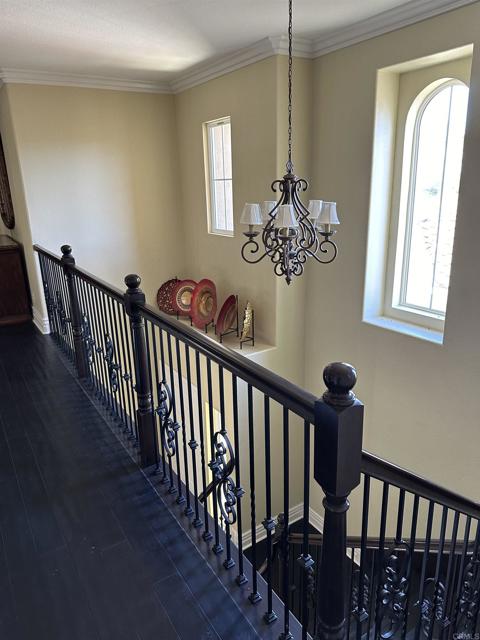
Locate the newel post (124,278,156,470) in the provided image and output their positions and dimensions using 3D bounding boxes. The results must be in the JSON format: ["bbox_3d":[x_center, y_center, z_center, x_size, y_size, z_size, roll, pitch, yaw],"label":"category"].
[{"bbox_3d":[-0.564,0.317,2.583,0.091,1.182,0.091,-11,19,-30],"label":"newel post"}]

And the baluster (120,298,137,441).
[{"bbox_3d":[-0.737,0.349,2.884,0.037,0.962,0.037,-11,19,-30],"label":"baluster"}]

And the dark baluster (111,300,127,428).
[{"bbox_3d":[-0.820,0.329,3.048,0.038,0.974,0.038,-11,19,-30],"label":"dark baluster"}]

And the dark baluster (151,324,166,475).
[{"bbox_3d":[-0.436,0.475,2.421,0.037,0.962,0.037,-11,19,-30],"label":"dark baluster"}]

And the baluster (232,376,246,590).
[{"bbox_3d":[-0.004,0.656,1.757,0.037,0.962,0.037,-11,19,-30],"label":"baluster"}]

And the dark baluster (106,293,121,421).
[{"bbox_3d":[-0.896,0.282,3.130,0.037,0.962,0.037,-11,19,-30],"label":"dark baluster"}]

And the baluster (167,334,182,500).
[{"bbox_3d":[-0.333,0.535,2.296,0.038,0.974,0.038,-11,19,-30],"label":"baluster"}]

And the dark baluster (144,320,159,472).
[{"bbox_3d":[-0.490,0.452,2.505,0.037,0.962,0.037,-11,19,-30],"label":"dark baluster"}]

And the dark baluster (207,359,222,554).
[{"bbox_3d":[-0.114,0.628,1.957,0.038,0.974,0.038,-11,19,-30],"label":"dark baluster"}]

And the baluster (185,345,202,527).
[{"bbox_3d":[-0.224,0.581,2.127,0.038,0.974,0.038,-11,19,-30],"label":"baluster"}]

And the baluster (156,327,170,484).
[{"bbox_3d":[-0.388,0.511,2.381,0.040,0.974,0.040,-11,19,-30],"label":"baluster"}]

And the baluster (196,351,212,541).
[{"bbox_3d":[-0.166,0.588,2.006,0.037,0.962,0.037,-11,19,-30],"label":"baluster"}]

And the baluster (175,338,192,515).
[{"bbox_3d":[-0.278,0.558,2.211,0.038,0.974,0.038,-11,19,-30],"label":"baluster"}]

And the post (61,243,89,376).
[{"bbox_3d":[-1.504,-0.066,4.069,0.100,1.224,0.100,-11,19,-30],"label":"post"}]

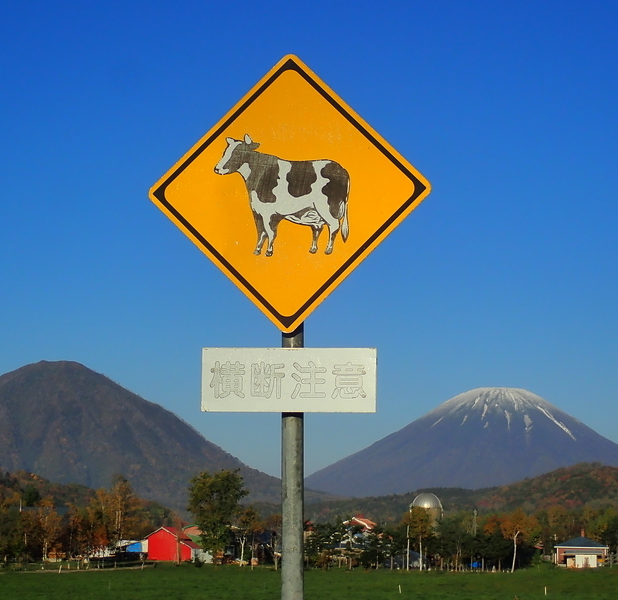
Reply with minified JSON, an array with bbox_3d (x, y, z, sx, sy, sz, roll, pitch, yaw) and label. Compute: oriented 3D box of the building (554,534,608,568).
[{"bbox_3d":[28.867,26.740,172.000,5.500,3.500,5.200,-1,-9,5],"label":"building"}]

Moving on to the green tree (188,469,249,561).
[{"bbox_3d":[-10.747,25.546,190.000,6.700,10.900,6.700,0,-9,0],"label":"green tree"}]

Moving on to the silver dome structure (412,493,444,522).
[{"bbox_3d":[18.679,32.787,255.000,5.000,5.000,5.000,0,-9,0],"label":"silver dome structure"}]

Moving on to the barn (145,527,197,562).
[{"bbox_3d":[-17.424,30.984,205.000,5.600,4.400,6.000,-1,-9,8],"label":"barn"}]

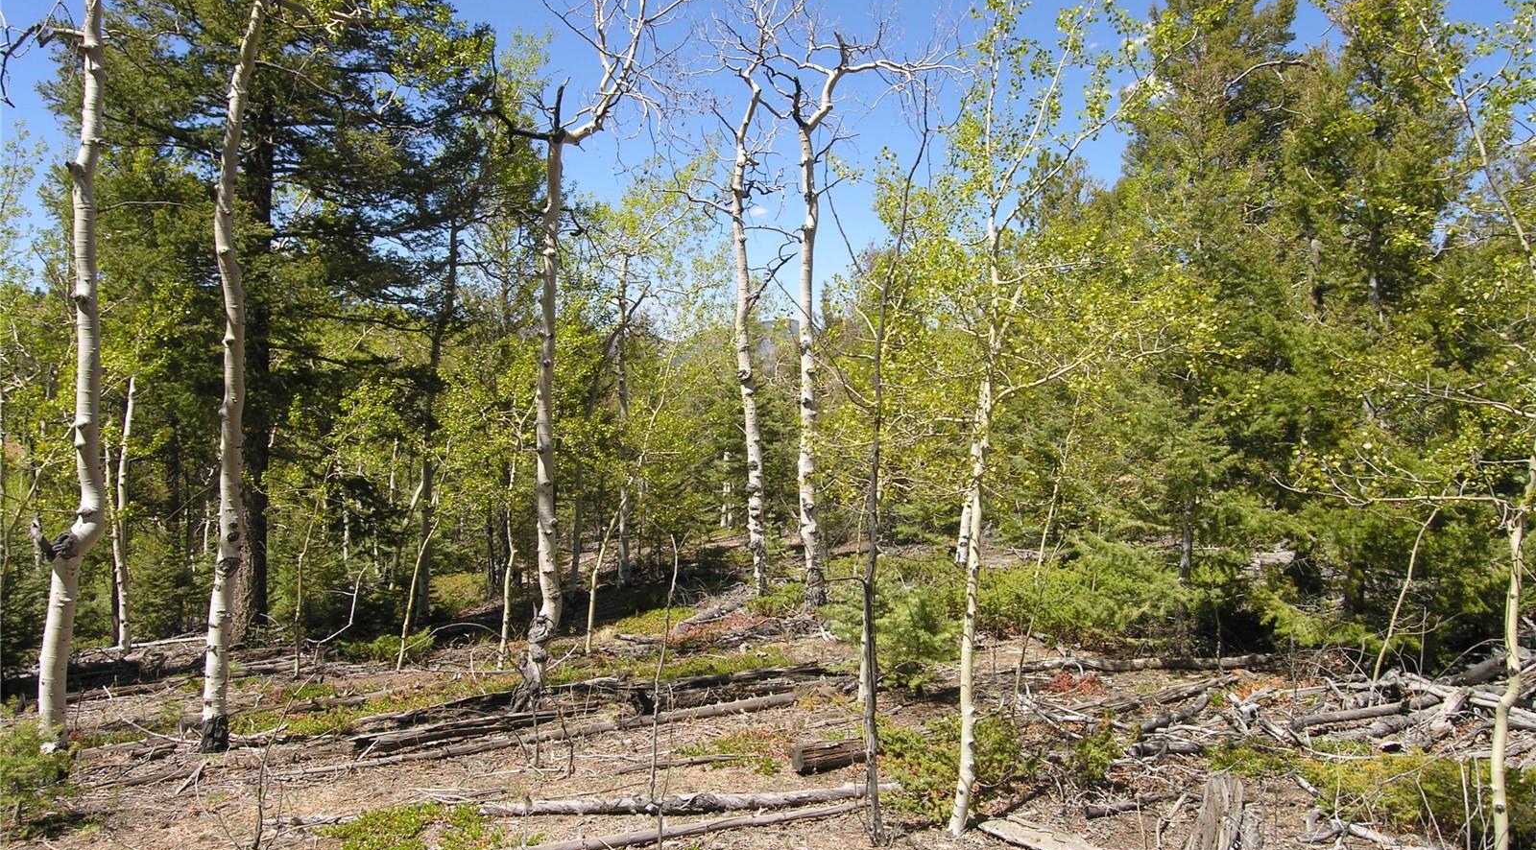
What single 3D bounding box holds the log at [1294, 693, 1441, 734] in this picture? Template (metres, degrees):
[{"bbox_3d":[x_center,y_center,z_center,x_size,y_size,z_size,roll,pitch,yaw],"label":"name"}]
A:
[{"bbox_3d":[3.576,1.708,6.380,1.348,0.085,0.085,0,0,-26],"label":"log"}]

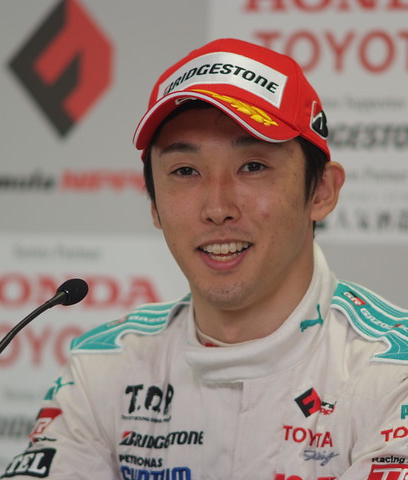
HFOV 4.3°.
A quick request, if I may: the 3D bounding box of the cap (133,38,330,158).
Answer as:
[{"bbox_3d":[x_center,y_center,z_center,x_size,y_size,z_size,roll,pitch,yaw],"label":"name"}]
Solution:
[{"bbox_3d":[0.023,-0.127,4.890,0.170,0.125,0.260,-3,-9,15],"label":"cap"}]

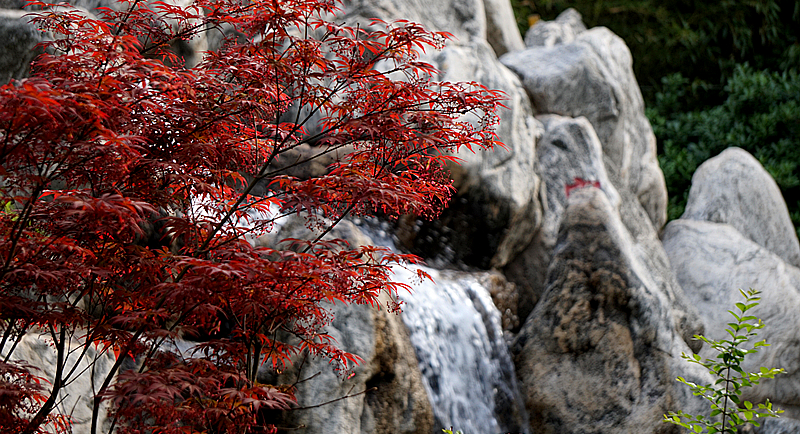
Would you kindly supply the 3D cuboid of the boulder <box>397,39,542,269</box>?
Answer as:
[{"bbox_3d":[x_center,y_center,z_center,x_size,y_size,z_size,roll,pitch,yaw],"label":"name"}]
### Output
[{"bbox_3d":[0.275,-0.251,12.400,0.590,0.900,0.580,0,2,0],"label":"boulder"}]

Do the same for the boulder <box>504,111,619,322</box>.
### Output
[{"bbox_3d":[0.638,-0.002,12.200,0.460,0.800,0.460,0,2,0],"label":"boulder"}]

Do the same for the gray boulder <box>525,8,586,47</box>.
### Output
[{"bbox_3d":[0.665,-0.793,13.200,0.270,0.200,0.240,0,2,0],"label":"gray boulder"}]

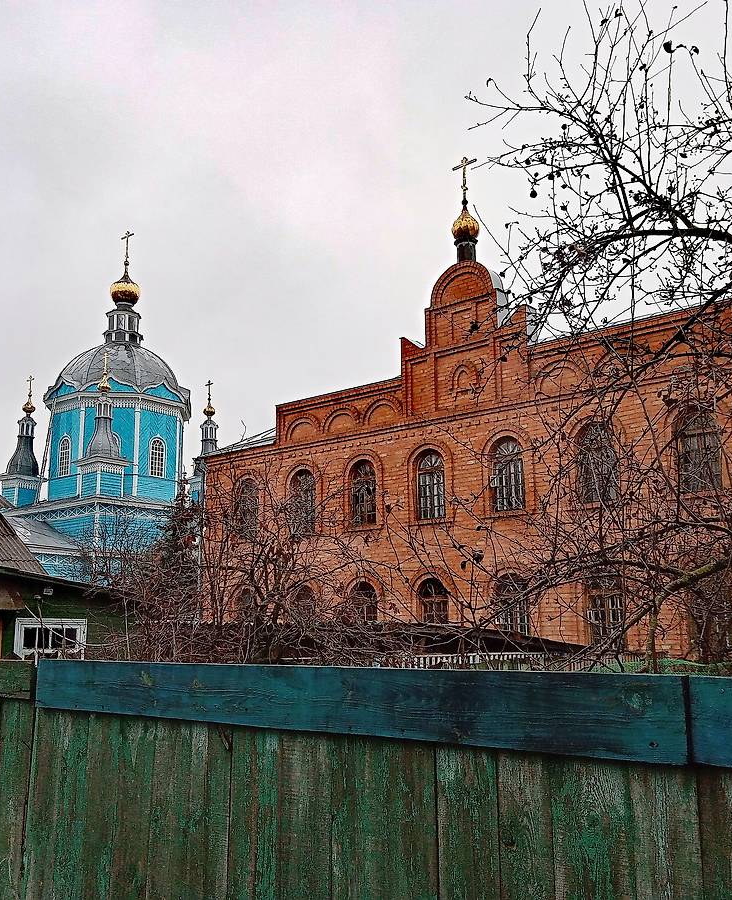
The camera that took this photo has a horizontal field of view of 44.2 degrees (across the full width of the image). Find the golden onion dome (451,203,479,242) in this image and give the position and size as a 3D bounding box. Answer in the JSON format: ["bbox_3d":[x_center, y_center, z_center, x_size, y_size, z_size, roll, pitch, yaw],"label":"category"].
[{"bbox_3d":[2.540,-5.859,23.152,0.705,1.001,0.705,0,-12,0],"label":"golden onion dome"}]

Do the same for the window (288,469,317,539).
[{"bbox_3d":[-1.730,1.419,24.951,0.940,1.735,0.180,-10,-16,39],"label":"window"}]

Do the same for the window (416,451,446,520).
[{"bbox_3d":[1.620,0.838,22.166,0.940,1.735,0.180,-10,-16,39],"label":"window"}]

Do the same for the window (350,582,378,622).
[{"bbox_3d":[-0.076,4.232,22.886,0.940,1.720,0.180,-10,-16,39],"label":"window"}]

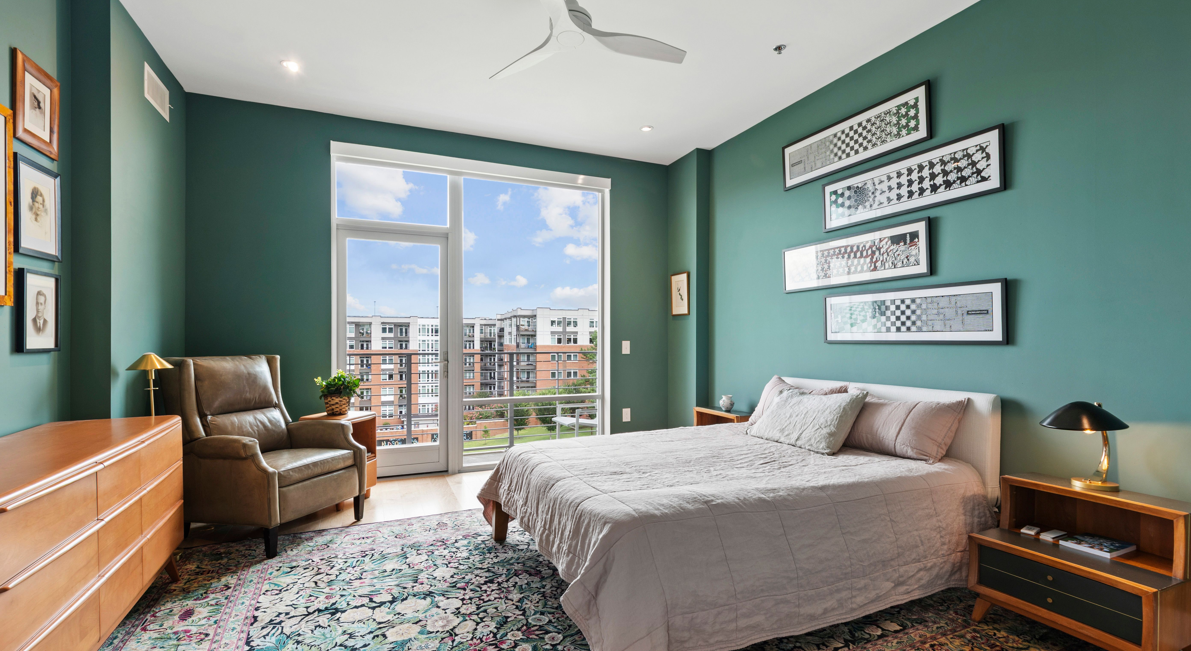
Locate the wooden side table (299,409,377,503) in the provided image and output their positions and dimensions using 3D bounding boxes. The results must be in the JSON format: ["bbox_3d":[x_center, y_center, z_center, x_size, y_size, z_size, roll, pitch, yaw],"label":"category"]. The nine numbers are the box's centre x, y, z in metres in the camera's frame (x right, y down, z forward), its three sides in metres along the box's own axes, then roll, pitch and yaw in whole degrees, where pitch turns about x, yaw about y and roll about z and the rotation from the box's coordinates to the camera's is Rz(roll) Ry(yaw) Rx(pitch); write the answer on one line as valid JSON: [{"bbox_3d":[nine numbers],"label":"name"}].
[{"bbox_3d":[-1.832,0.957,3.542,0.360,0.624,0.390,-1,-1,13],"label":"wooden side table"}]

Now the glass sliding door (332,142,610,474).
[{"bbox_3d":[-0.966,-0.088,4.404,2.436,2.724,0.130,0,-1,-24],"label":"glass sliding door"}]

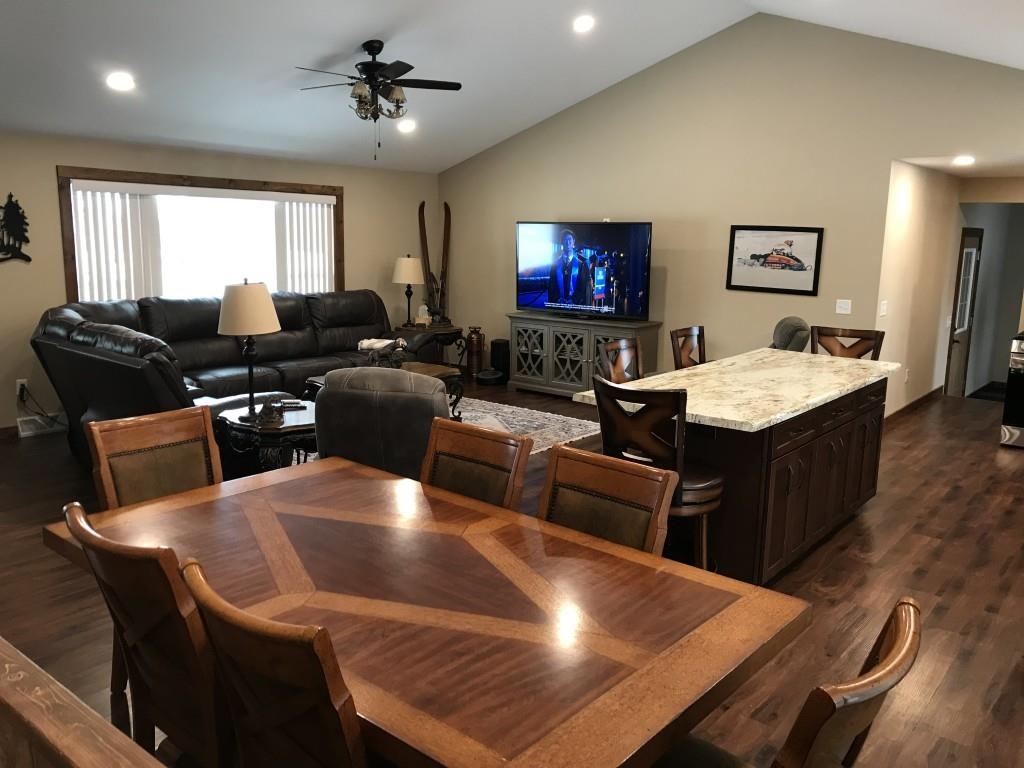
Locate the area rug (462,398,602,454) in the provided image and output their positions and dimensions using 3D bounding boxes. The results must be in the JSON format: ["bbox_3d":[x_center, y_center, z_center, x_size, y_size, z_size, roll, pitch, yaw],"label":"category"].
[{"bbox_3d":[-0.905,0.429,7.261,2.440,0.016,3.050,10,14,38],"label":"area rug"}]

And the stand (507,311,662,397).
[{"bbox_3d":[0.719,-0.271,8.736,1.660,0.833,0.423,9,13,38],"label":"stand"}]

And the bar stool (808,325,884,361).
[{"bbox_3d":[2.445,0.139,6.324,0.520,1.080,0.550,10,14,38],"label":"bar stool"}]

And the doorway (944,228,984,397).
[{"bbox_3d":[5.336,-0.761,9.904,0.130,2.150,1.150,10,14,38],"label":"doorway"}]

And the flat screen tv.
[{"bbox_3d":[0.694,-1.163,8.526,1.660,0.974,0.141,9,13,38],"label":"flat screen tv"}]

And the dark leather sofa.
[{"bbox_3d":[-1.784,-0.151,7.367,2.436,1.064,4.047,9,13,39],"label":"dark leather sofa"}]

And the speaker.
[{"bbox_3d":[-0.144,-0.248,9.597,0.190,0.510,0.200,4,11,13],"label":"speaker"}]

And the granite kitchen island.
[{"bbox_3d":[1.374,0.418,4.734,0.951,0.928,2.324,9,13,38],"label":"granite kitchen island"}]

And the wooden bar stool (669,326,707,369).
[{"bbox_3d":[1.388,0.182,5.631,0.523,1.071,0.463,9,13,38],"label":"wooden bar stool"}]

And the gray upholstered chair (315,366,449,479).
[{"bbox_3d":[-0.584,0.348,4.678,0.865,1.026,0.926,3,11,12],"label":"gray upholstered chair"}]

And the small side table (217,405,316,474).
[{"bbox_3d":[-1.399,0.501,5.149,0.690,0.640,0.690,10,14,38],"label":"small side table"}]

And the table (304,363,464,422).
[{"bbox_3d":[-1.128,0.162,7.230,0.855,0.463,1.288,9,13,38],"label":"table"}]

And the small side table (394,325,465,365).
[{"bbox_3d":[-0.930,-0.301,9.435,0.690,0.640,0.690,10,14,38],"label":"small side table"}]

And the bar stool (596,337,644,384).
[{"bbox_3d":[0.821,0.304,4.916,0.523,1.071,0.463,9,13,38],"label":"bar stool"}]

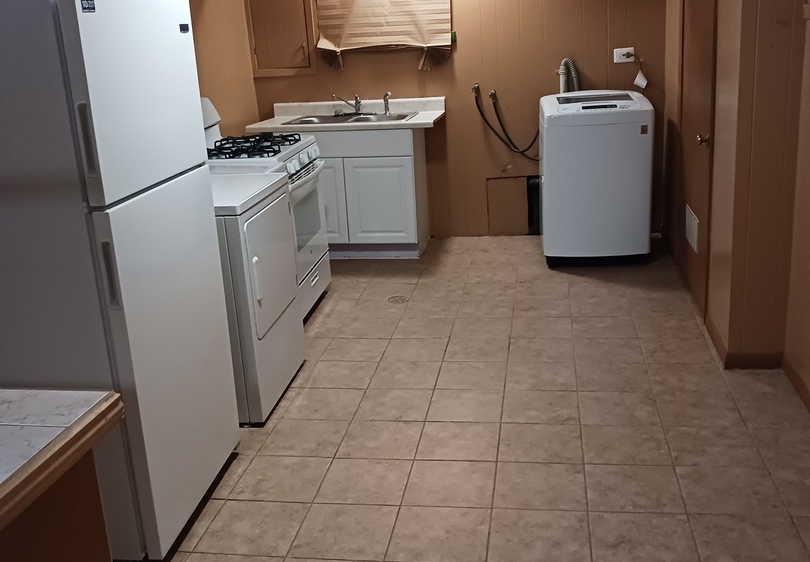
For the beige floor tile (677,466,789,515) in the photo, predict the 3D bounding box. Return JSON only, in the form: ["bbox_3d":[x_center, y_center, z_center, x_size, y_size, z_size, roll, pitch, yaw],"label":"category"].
[{"bbox_3d":[1.069,0.696,2.788,0.305,0.010,0.305,-1,17,10],"label":"beige floor tile"}]

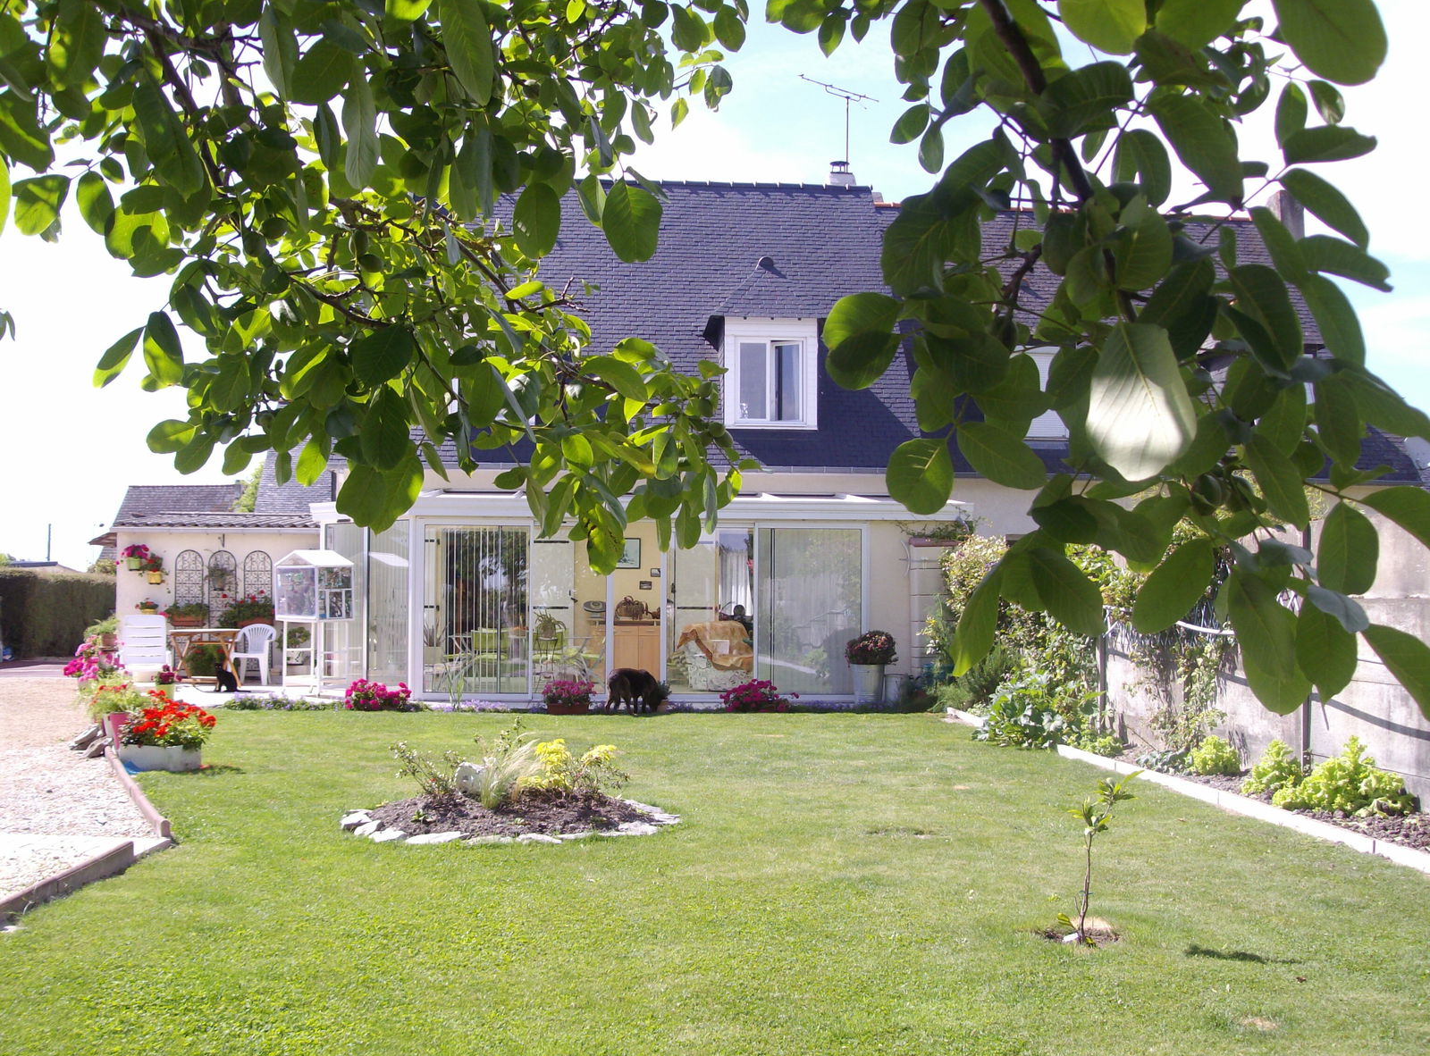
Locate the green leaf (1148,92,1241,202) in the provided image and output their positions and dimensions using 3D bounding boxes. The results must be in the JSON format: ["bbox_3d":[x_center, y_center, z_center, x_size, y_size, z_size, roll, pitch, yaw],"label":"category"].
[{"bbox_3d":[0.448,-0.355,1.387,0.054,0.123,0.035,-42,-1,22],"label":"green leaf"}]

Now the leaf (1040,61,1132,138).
[{"bbox_3d":[0.350,-0.404,1.402,0.093,0.061,0.040,-25,8,19],"label":"leaf"}]

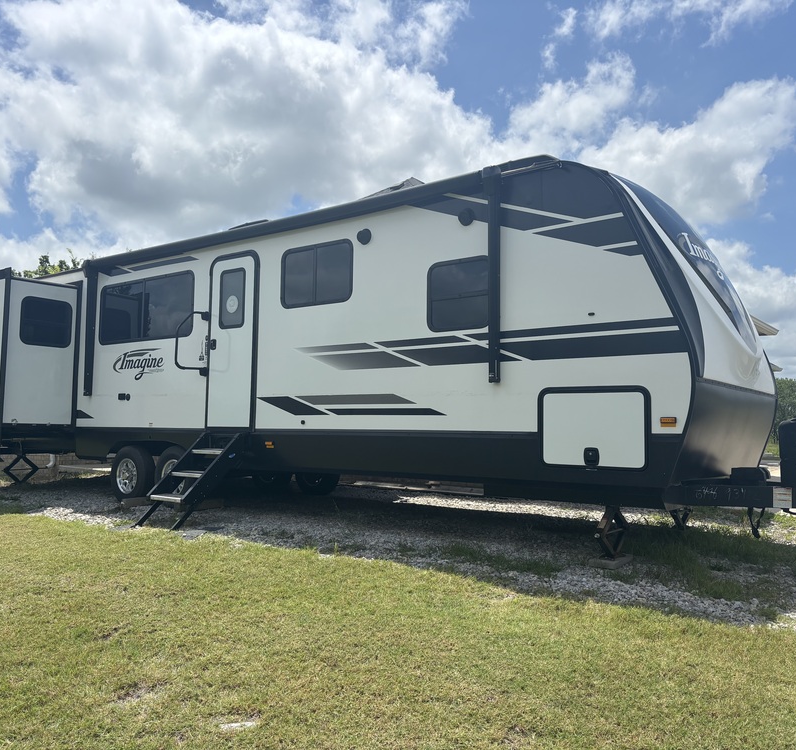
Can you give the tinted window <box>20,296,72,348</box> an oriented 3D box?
[{"bbox_3d":[-4.352,-0.649,9.346,0.050,0.593,0.650,-3,-5,37],"label":"tinted window"}]

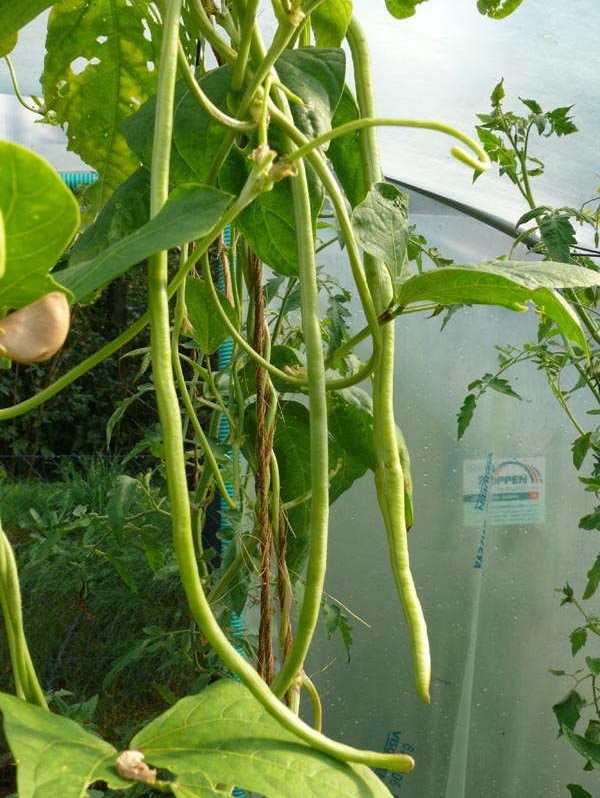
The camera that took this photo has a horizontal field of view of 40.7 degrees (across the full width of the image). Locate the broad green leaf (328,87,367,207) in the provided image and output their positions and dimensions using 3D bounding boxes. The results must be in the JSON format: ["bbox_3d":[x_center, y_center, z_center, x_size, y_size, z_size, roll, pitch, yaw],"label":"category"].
[{"bbox_3d":[0.023,-0.148,0.465,0.046,0.082,0.020,-11,6,-11],"label":"broad green leaf"}]

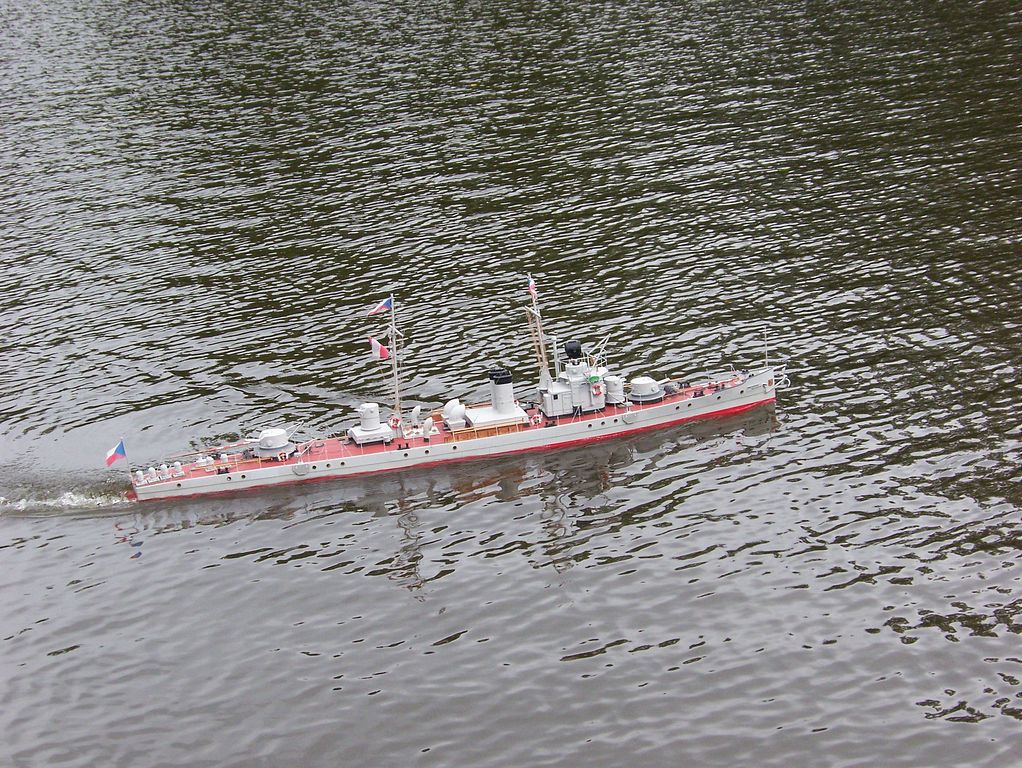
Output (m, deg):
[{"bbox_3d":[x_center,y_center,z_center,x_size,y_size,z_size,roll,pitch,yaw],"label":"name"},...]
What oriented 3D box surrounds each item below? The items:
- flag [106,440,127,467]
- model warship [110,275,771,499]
[{"bbox_3d":[-0.769,0.136,5.010,0.037,0.047,0.015,-8,19,-6],"label":"flag"},{"bbox_3d":[-0.115,-0.021,5.058,1.350,0.358,0.118,-8,19,-6],"label":"model warship"}]

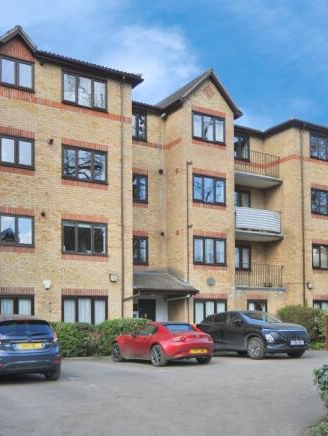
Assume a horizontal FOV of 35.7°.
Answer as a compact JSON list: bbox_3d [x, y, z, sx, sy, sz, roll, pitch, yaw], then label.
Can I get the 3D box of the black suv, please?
[{"bbox_3d":[3.020,4.020,17.850,1.840,1.610,4.450,5,-10,-30],"label":"black suv"}]

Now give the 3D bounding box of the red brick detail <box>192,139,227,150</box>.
[{"bbox_3d":[1.936,-3.147,22.035,1.750,0.220,0.100,4,-8,-29],"label":"red brick detail"}]

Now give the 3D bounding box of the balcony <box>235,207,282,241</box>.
[{"bbox_3d":[4.102,0.283,24.064,3.000,1.280,1.400,4,-8,-29],"label":"balcony"}]

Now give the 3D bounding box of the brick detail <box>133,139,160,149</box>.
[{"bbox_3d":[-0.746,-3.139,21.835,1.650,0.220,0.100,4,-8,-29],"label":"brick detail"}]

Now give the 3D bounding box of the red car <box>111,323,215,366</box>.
[{"bbox_3d":[-0.110,3.840,15.750,1.740,1.235,3.920,6,-10,-34],"label":"red car"}]

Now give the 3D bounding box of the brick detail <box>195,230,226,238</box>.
[{"bbox_3d":[2.019,0.755,22.401,1.807,0.225,0.120,3,-6,-31],"label":"brick detail"}]

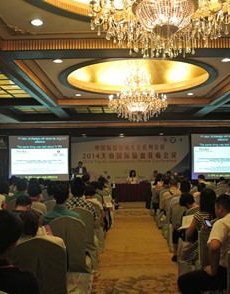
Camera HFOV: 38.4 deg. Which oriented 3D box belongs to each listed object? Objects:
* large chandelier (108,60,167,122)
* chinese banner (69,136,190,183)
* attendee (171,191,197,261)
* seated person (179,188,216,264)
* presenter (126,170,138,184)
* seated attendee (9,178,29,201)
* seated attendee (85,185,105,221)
[{"bbox_3d":[0.527,-1.266,7.400,1.330,1.430,1.330,0,-3,1],"label":"large chandelier"},{"bbox_3d":[0.709,0.677,15.100,5.419,2.332,0.060,0,-3,1],"label":"chinese banner"},{"bbox_3d":[1.090,1.252,5.120,0.460,1.130,0.720,0,-3,1],"label":"attendee"},{"bbox_3d":[1.070,1.134,4.120,0.480,1.260,0.750,0,-3,-9],"label":"seated person"},{"bbox_3d":[0.705,1.661,14.100,0.500,1.280,0.720,0,-3,1],"label":"presenter"},{"bbox_3d":[-1.790,1.257,6.280,0.480,1.290,0.750,0,-3,1],"label":"seated attendee"},{"bbox_3d":[-0.390,1.268,5.950,0.480,1.210,0.750,0,-3,1],"label":"seated attendee"}]

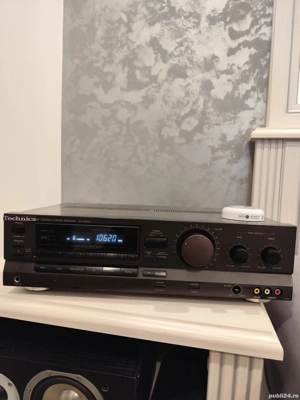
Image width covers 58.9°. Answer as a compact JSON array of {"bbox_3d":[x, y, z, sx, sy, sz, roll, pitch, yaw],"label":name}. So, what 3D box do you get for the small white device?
[{"bbox_3d":[0.159,0.022,0.459,0.075,0.022,0.075,2,3,2],"label":"small white device"}]

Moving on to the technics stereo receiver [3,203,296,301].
[{"bbox_3d":[-0.001,0.085,0.540,0.430,0.124,0.314,2,3,2],"label":"technics stereo receiver"}]

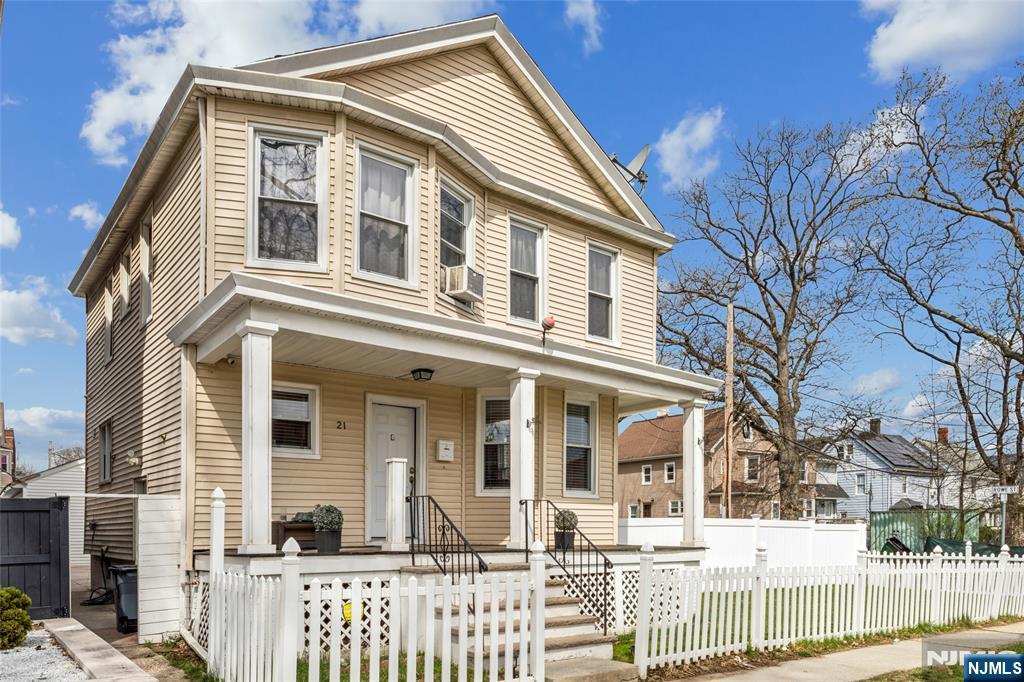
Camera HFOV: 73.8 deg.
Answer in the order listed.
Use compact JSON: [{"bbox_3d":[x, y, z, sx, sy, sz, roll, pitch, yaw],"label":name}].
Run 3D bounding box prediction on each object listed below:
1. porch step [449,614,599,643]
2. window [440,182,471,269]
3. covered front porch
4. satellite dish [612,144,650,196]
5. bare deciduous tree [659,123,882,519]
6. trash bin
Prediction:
[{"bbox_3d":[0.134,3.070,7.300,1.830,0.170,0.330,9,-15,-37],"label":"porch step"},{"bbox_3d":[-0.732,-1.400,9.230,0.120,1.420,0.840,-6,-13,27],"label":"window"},{"bbox_3d":[-0.479,1.550,9.750,7.700,3.000,2.450,9,-15,-37],"label":"covered front porch"},{"bbox_3d":[2.049,-2.957,11.800,0.620,0.780,0.560,4,-12,-18],"label":"satellite dish"},{"bbox_3d":[10.566,0.185,28.000,9.200,17.500,8.800,4,-12,-17],"label":"bare deciduous tree"},{"bbox_3d":[-5.409,3.674,9.700,0.570,0.960,0.630,9,-15,-38],"label":"trash bin"}]

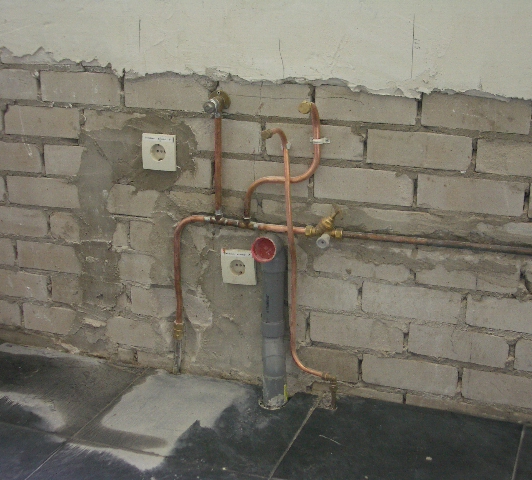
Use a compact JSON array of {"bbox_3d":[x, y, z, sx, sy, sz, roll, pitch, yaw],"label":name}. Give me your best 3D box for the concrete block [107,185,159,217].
[{"bbox_3d":[-0.293,-0.105,2.146,0.121,0.067,0.100,6,19,20],"label":"concrete block"}]

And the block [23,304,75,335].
[{"bbox_3d":[-0.530,0.188,2.334,0.148,0.070,0.100,6,19,20],"label":"block"}]

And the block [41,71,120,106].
[{"bbox_3d":[-0.407,-0.361,2.109,0.205,0.071,0.100,6,19,20],"label":"block"}]

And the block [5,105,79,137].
[{"bbox_3d":[-0.511,-0.289,2.178,0.210,0.069,0.100,6,19,19],"label":"block"}]

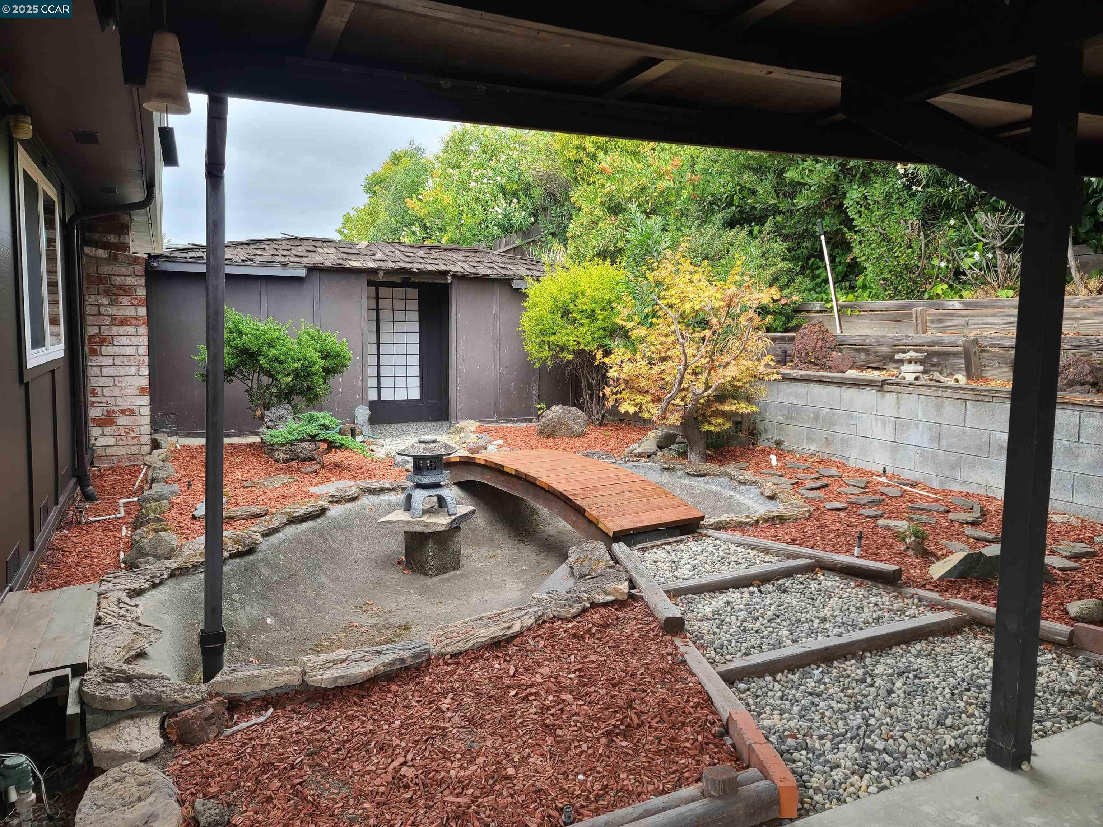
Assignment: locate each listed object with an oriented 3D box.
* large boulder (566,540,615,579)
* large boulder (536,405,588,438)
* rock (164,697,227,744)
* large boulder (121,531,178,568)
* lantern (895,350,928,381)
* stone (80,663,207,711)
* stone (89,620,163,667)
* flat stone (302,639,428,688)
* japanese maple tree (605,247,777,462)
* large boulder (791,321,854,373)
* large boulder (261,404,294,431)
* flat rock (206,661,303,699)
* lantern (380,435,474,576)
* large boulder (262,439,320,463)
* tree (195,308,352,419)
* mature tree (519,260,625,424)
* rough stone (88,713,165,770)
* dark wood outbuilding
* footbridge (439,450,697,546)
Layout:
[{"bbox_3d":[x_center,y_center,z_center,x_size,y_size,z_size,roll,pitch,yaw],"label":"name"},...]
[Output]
[{"bbox_3d":[0.197,0.756,4.100,0.250,0.140,0.260,0,6,-10],"label":"large boulder"},{"bbox_3d":[0.122,0.083,9.000,0.560,0.380,0.460,-2,7,-25],"label":"large boulder"},{"bbox_3d":[-1.157,1.006,2.600,0.190,0.130,0.150,-2,7,-25],"label":"rock"},{"bbox_3d":[-1.993,0.677,3.950,0.260,0.190,0.240,-2,7,-25],"label":"large boulder"},{"bbox_3d":[2.897,-0.385,6.406,0.240,0.250,0.240,4,7,24],"label":"lantern"},{"bbox_3d":[-1.343,0.919,2.670,0.420,0.080,0.210,2,6,10],"label":"stone"},{"bbox_3d":[-1.604,0.866,2.980,0.270,0.070,0.330,-2,7,-25],"label":"stone"},{"bbox_3d":[-0.658,0.905,2.894,0.440,0.080,0.160,-2,6,-23],"label":"flat stone"},{"bbox_3d":[1.220,-0.510,6.980,1.470,1.860,1.380,1,6,0],"label":"japanese maple tree"},{"bbox_3d":[2.590,-0.633,7.600,0.600,0.500,0.450,2,6,10],"label":"large boulder"},{"bbox_3d":[-2.515,0.043,7.300,0.290,0.260,0.260,-2,7,-25],"label":"large boulder"},{"bbox_3d":[-1.003,0.920,2.750,0.310,0.080,0.150,0,6,-7],"label":"flat rock"},{"bbox_3d":[-0.761,0.557,4.924,0.550,0.830,0.470,2,6,8],"label":"lantern"},{"bbox_3d":[-2.259,0.338,6.950,0.490,0.220,0.380,1,6,0],"label":"large boulder"},{"bbox_3d":[-2.599,-0.415,7.450,1.420,1.150,1.250,-2,7,-25],"label":"tree"},{"bbox_3d":[0.268,-0.901,10.100,1.400,2.120,1.350,1,6,0],"label":"mature tree"},{"bbox_3d":[-1.345,1.043,2.520,0.240,0.110,0.200,-2,7,-25],"label":"rough stone"},{"bbox_3d":[-2.419,-1.128,10.743,5.350,2.370,3.000,-2,7,-25],"label":"dark wood outbuilding"},{"bbox_3d":[-0.074,0.508,6.031,0.740,0.330,2.680,-3,8,-34],"label":"footbridge"}]

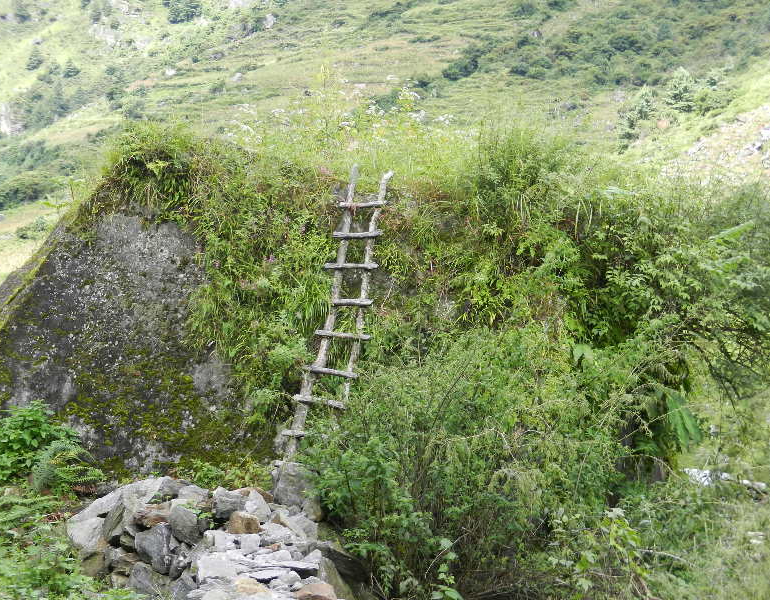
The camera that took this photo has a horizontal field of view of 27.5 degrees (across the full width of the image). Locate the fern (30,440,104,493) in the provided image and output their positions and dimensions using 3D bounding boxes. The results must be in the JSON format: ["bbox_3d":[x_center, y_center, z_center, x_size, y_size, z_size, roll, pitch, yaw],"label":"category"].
[{"bbox_3d":[-2.554,1.335,12.600,0.590,0.410,0.520,0,1,0],"label":"fern"}]

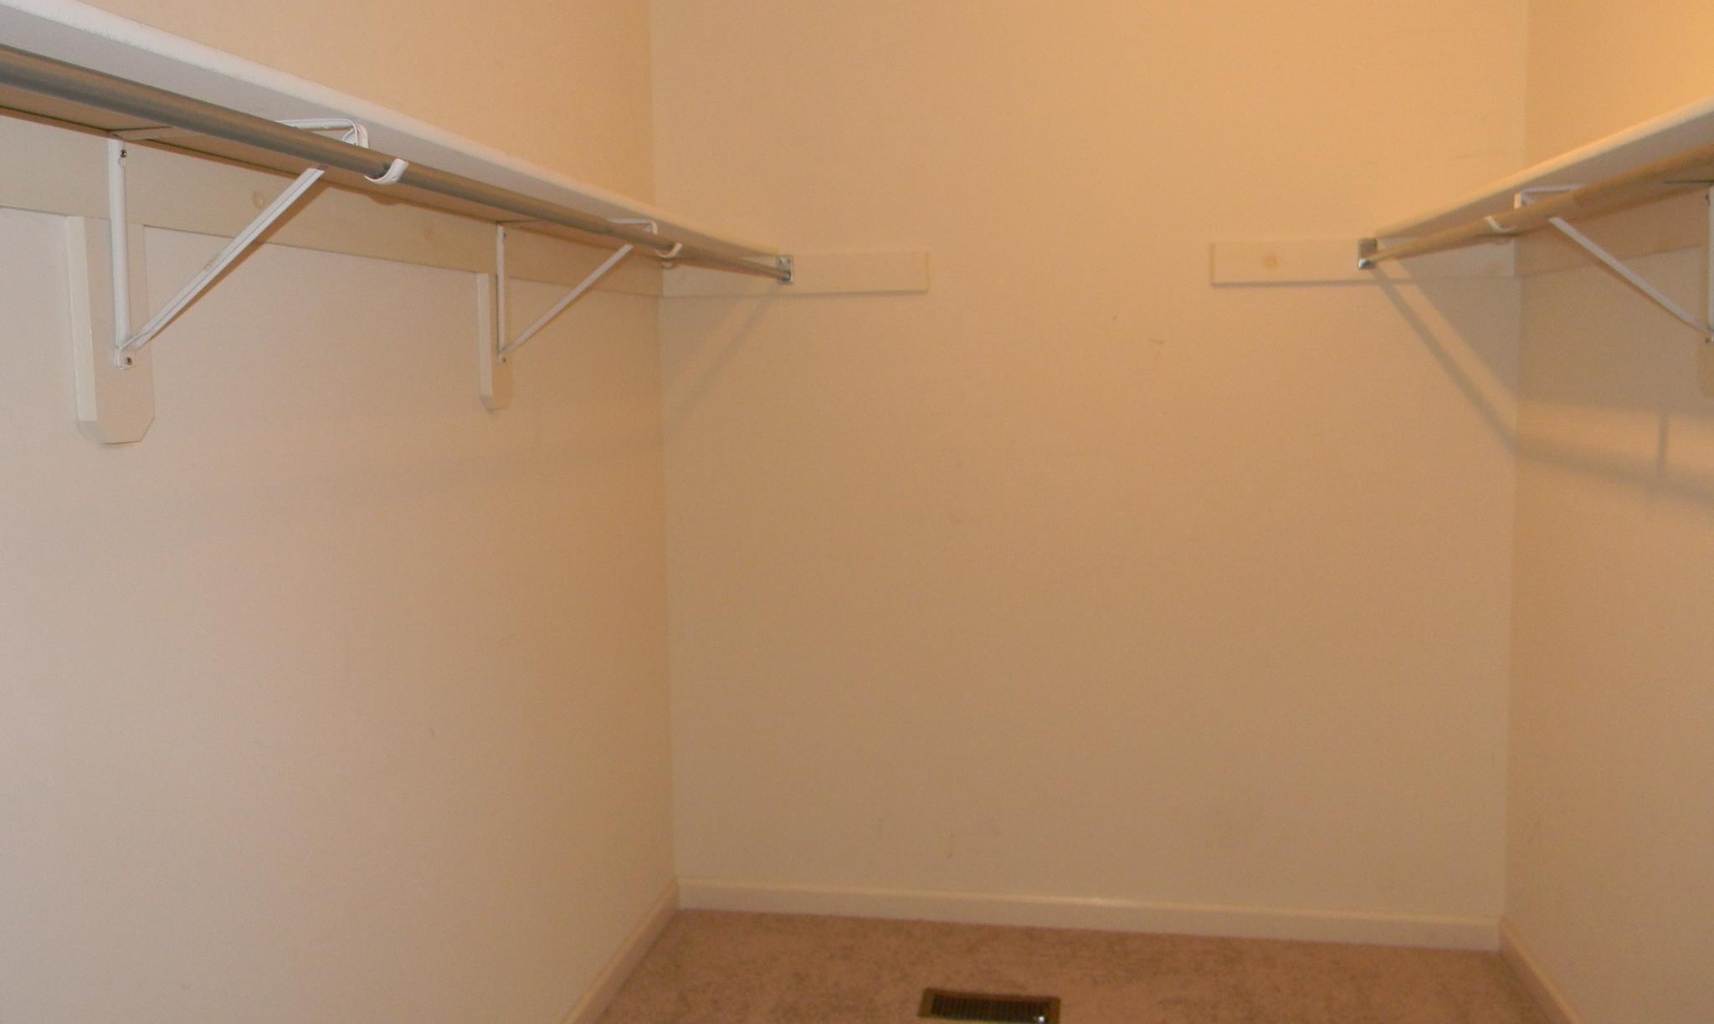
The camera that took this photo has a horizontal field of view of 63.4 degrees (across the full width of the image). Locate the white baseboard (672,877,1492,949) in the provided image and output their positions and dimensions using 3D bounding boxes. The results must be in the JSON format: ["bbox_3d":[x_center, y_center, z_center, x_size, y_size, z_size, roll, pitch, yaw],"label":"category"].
[{"bbox_3d":[0.507,0.958,3.296,1.923,0.079,0.015,0,6,9],"label":"white baseboard"}]

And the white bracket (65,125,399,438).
[{"bbox_3d":[-0.603,-0.227,1.383,0.331,0.316,0.088,0,6,9],"label":"white bracket"}]

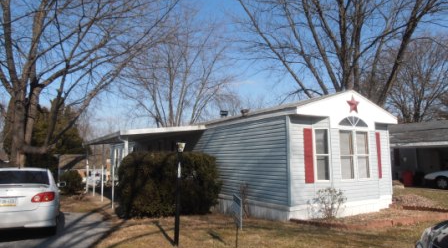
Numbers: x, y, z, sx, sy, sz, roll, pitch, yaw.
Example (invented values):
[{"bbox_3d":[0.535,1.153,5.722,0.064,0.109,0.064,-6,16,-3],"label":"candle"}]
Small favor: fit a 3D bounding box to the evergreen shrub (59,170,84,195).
[{"bbox_3d":[-7.498,2.825,15.360,1.200,1.200,1.200,3,-7,-26],"label":"evergreen shrub"}]

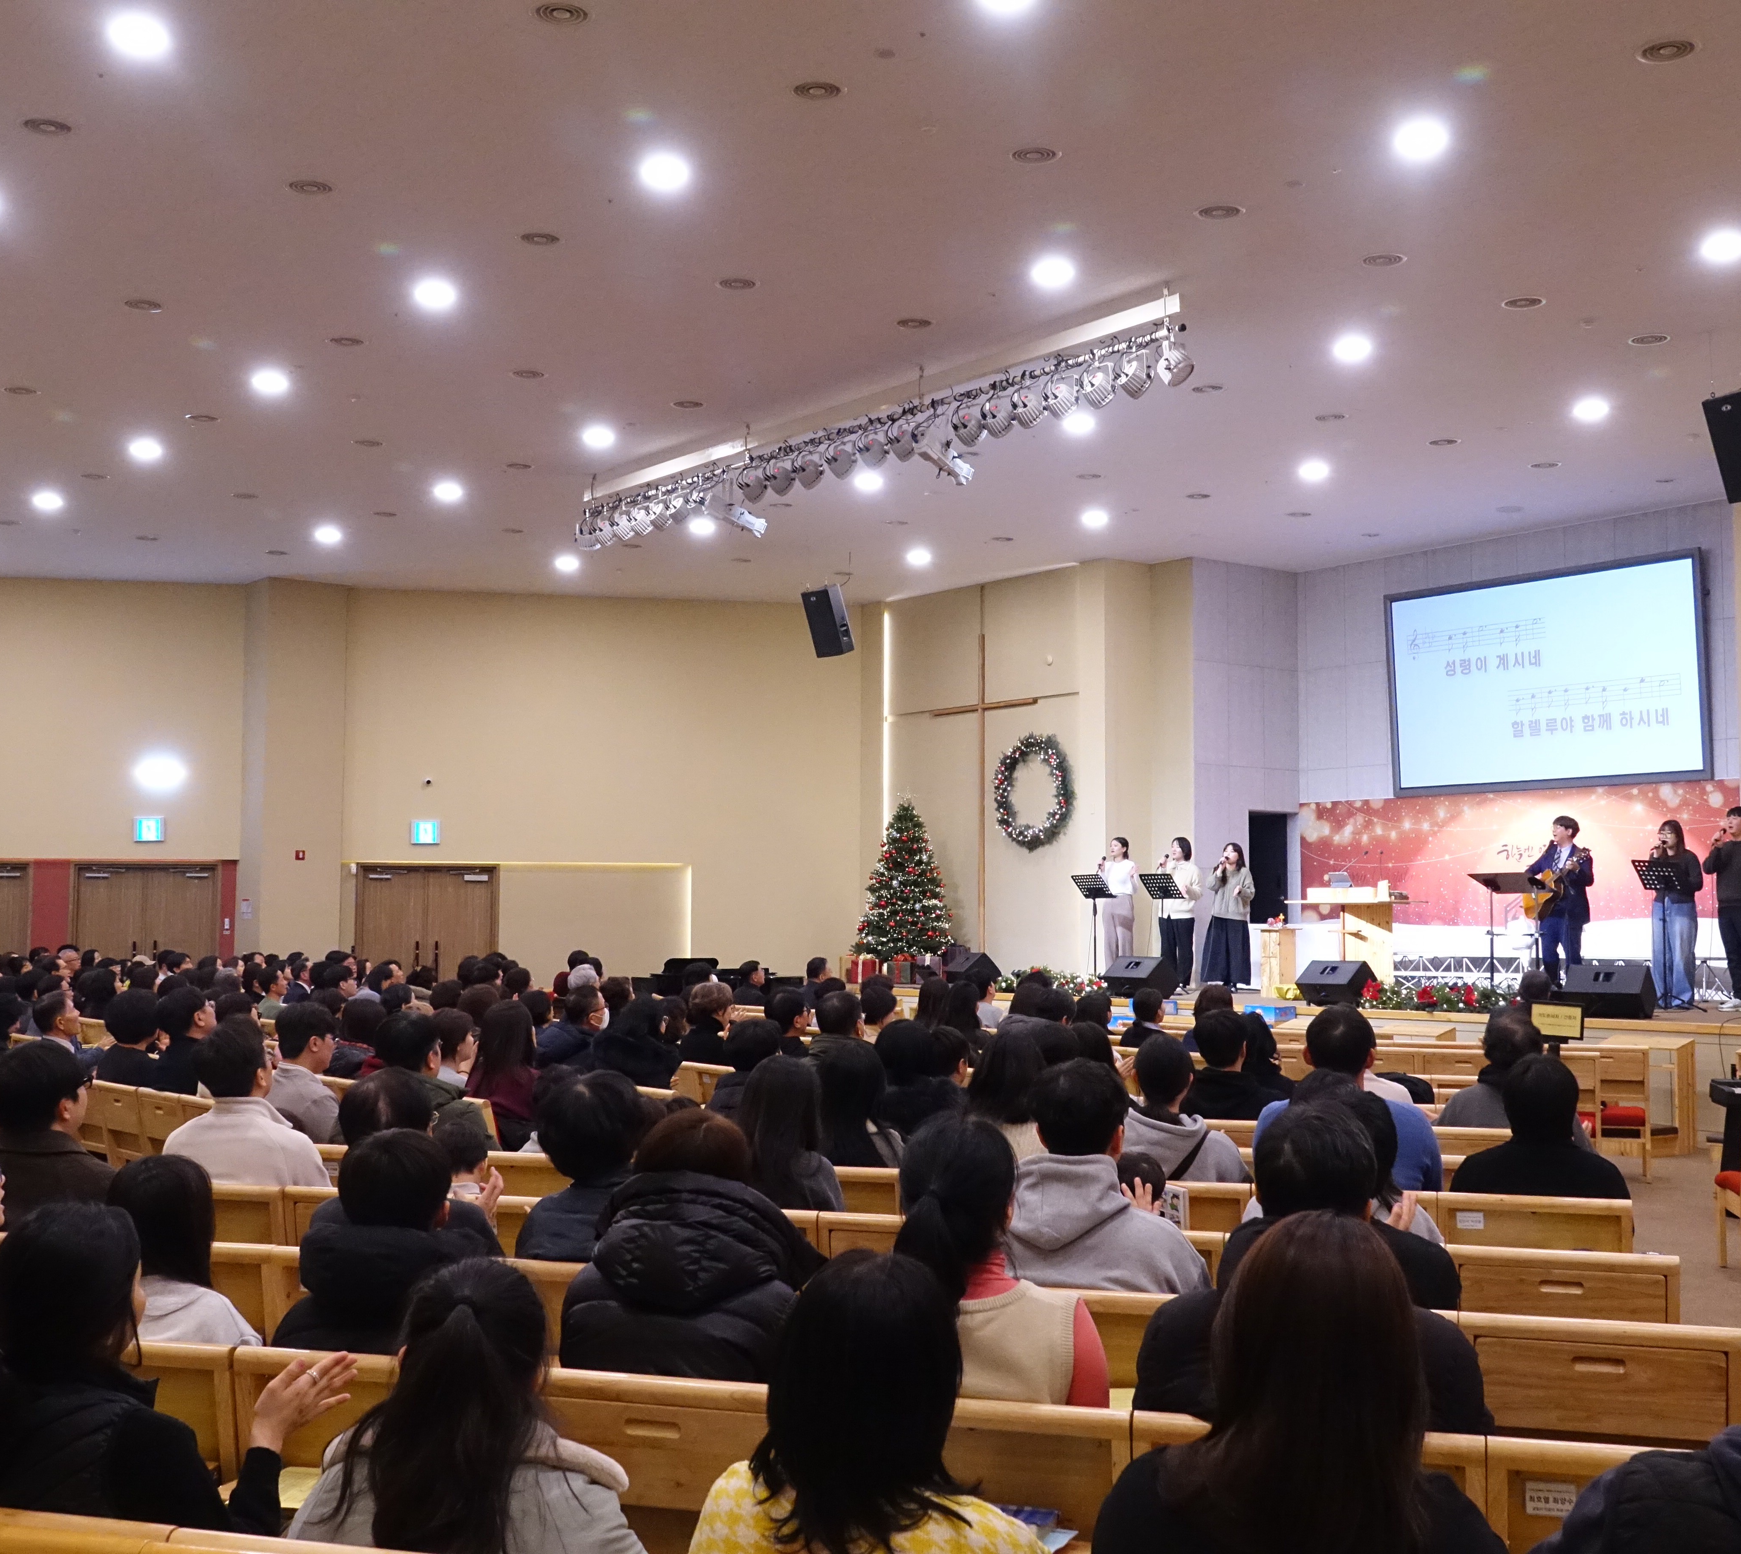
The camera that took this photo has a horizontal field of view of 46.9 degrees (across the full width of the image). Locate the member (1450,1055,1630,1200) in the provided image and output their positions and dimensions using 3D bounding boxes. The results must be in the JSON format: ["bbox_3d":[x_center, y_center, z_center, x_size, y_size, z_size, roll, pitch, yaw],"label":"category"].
[{"bbox_3d":[2.175,1.499,6.450,0.530,1.240,0.740,-1,-4,19],"label":"member"}]

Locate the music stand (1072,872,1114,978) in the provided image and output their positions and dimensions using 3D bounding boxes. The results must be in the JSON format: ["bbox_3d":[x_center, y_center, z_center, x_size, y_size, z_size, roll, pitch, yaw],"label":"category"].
[{"bbox_3d":[2.342,1.628,20.838,0.450,1.220,0.500,3,-5,-37],"label":"music stand"}]

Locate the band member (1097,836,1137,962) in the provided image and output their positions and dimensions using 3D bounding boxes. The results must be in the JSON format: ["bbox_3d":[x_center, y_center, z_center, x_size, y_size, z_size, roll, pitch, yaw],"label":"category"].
[{"bbox_3d":[2.657,1.477,21.562,0.460,1.640,0.360,-4,-6,45],"label":"band member"}]

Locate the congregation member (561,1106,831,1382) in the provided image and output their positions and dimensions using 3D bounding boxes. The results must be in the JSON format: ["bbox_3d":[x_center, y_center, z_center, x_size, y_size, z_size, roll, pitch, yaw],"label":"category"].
[{"bbox_3d":[-0.225,1.216,3.740,0.530,1.232,0.770,-1,-4,19],"label":"congregation member"}]

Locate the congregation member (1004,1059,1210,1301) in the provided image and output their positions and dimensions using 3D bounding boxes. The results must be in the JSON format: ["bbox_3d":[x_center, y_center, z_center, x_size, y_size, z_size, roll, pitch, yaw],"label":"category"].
[{"bbox_3d":[0.544,1.258,4.407,0.520,1.300,0.750,-1,-4,14],"label":"congregation member"}]

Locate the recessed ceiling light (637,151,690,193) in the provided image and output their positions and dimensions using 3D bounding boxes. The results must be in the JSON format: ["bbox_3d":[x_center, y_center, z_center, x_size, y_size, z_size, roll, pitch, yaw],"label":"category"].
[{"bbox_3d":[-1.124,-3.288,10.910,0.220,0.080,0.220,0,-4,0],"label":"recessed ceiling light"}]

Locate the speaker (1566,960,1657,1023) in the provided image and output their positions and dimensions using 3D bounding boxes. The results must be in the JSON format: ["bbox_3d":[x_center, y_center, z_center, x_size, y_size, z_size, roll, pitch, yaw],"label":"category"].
[{"bbox_3d":[5.653,1.653,15.435,0.670,0.390,0.390,-3,-6,40],"label":"speaker"}]

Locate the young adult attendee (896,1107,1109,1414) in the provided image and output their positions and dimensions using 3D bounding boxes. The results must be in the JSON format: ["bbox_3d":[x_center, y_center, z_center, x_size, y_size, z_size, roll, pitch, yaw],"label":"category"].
[{"bbox_3d":[0.297,1.304,3.953,0.460,1.308,0.720,-1,-4,17],"label":"young adult attendee"}]

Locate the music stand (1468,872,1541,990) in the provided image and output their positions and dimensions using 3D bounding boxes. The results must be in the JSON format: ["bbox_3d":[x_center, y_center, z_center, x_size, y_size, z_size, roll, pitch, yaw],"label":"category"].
[{"bbox_3d":[5.944,1.484,18.541,0.460,1.217,0.600,4,-6,-44],"label":"music stand"}]

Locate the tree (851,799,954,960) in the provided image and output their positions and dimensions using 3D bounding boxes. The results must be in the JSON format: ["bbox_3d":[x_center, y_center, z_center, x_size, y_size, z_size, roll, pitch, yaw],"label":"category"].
[{"bbox_3d":[0.397,1.430,24.783,1.250,2.200,1.250,0,-4,0],"label":"tree"}]

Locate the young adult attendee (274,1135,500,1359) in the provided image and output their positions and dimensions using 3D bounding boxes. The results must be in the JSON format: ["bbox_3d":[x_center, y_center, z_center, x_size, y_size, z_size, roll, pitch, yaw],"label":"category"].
[{"bbox_3d":[-0.944,1.364,4.343,0.500,1.239,0.740,-1,-4,17],"label":"young adult attendee"}]

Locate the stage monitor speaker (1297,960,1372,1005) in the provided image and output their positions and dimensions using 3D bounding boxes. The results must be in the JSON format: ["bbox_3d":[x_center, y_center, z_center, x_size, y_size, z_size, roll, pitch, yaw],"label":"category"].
[{"bbox_3d":[4.335,1.897,18.637,0.430,0.400,0.620,3,-5,-38],"label":"stage monitor speaker"}]

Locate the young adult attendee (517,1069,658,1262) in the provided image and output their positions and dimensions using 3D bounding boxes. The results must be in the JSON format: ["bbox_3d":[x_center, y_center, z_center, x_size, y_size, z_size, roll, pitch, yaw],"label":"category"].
[{"bbox_3d":[-0.558,1.303,4.873,0.480,1.219,0.770,-1,-4,19],"label":"young adult attendee"}]

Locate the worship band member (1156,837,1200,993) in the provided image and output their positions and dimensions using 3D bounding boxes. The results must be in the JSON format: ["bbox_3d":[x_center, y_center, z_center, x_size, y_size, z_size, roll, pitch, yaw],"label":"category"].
[{"bbox_3d":[3.216,1.448,21.011,0.380,1.620,0.460,4,-6,-42],"label":"worship band member"}]

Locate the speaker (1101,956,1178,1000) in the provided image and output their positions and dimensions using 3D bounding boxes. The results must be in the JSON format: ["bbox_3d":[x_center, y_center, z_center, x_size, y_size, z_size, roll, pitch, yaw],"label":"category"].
[{"bbox_3d":[2.653,1.968,19.765,0.390,0.390,0.670,3,-5,-32],"label":"speaker"}]

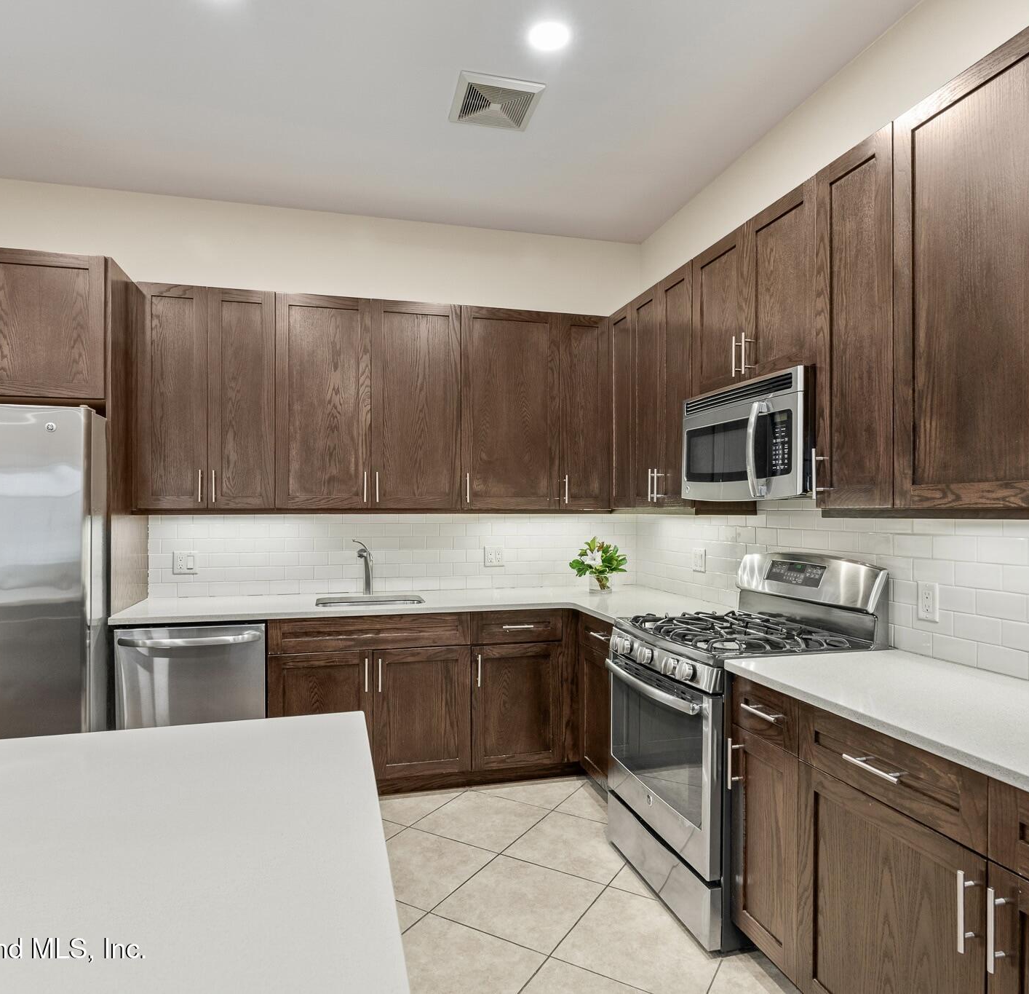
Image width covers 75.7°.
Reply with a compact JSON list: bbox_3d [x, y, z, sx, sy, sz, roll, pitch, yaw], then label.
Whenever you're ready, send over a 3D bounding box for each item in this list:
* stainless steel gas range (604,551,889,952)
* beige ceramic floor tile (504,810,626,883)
[{"bbox_3d":[0.818,0.841,2.496,0.765,1.185,0.757,0,-1,-15],"label":"stainless steel gas range"},{"bbox_3d":[0.255,1.443,2.749,0.454,0.010,0.454,-1,-1,30],"label":"beige ceramic floor tile"}]

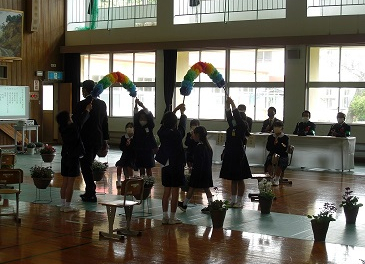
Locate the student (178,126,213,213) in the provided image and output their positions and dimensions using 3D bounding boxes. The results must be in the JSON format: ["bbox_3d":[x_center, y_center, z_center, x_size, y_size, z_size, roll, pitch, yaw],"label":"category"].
[{"bbox_3d":[0.185,0.480,9.413,0.440,1.100,0.340,2,3,18],"label":"student"}]

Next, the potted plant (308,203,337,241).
[{"bbox_3d":[1.460,0.932,7.520,0.270,0.415,0.300,3,3,35],"label":"potted plant"}]

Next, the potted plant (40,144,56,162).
[{"bbox_3d":[-2.627,0.426,14.070,0.290,0.350,0.290,1,3,0],"label":"potted plant"}]

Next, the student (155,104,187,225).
[{"bbox_3d":[-0.121,0.369,8.501,0.380,1.400,0.360,3,3,35],"label":"student"}]

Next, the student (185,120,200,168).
[{"bbox_3d":[0.170,0.339,12.225,0.400,1.110,0.580,3,3,35],"label":"student"}]

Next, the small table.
[{"bbox_3d":[-4.129,0.165,18.945,0.420,0.690,0.600,3,3,35],"label":"small table"}]

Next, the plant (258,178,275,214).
[{"bbox_3d":[1.094,0.821,9.303,0.210,0.455,0.210,1,3,0],"label":"plant"}]

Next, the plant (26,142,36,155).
[{"bbox_3d":[-3.754,0.408,17.859,0.220,0.320,0.220,3,3,35],"label":"plant"}]

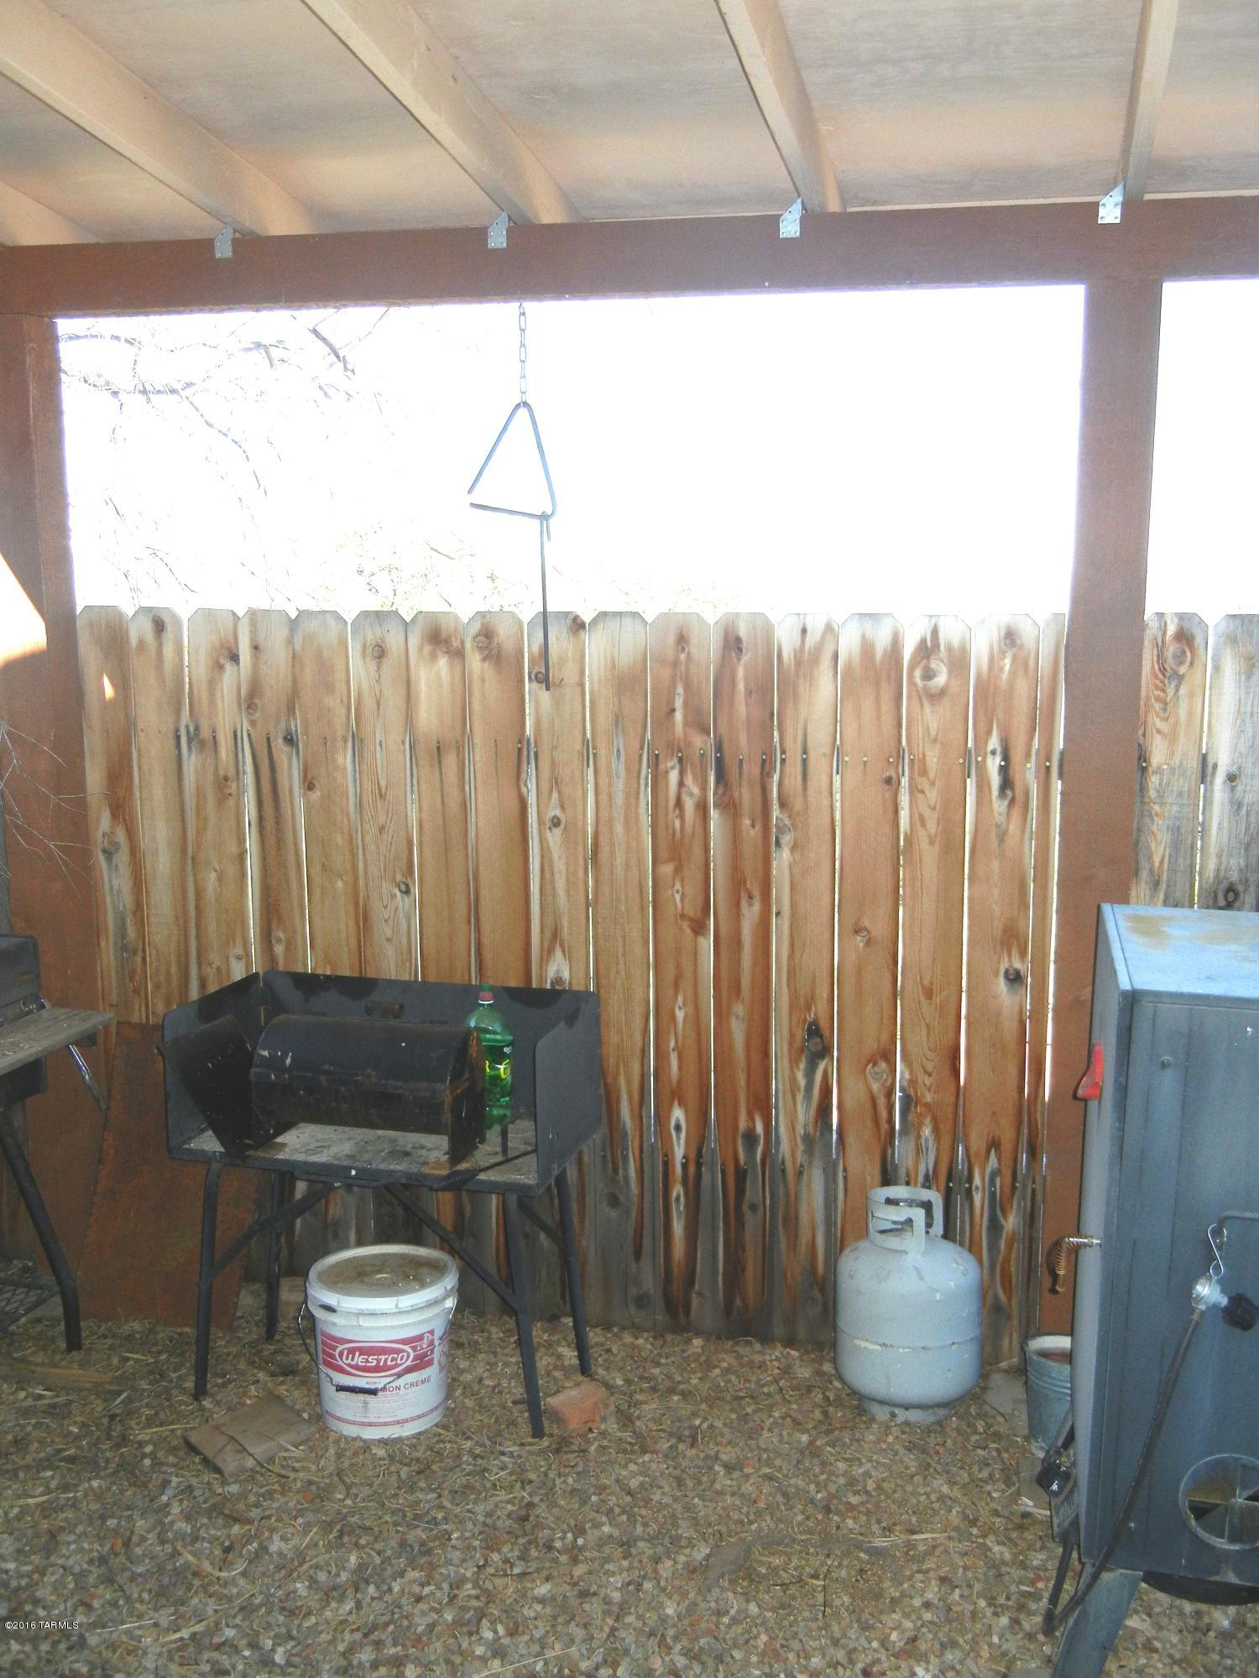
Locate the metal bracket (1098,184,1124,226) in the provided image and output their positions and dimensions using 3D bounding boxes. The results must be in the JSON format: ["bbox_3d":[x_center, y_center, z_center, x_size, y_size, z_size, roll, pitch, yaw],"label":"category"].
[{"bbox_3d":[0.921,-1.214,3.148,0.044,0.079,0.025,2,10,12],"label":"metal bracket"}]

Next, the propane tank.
[{"bbox_3d":[0.607,1.005,3.585,0.309,0.460,0.309,0,7,0],"label":"propane tank"}]

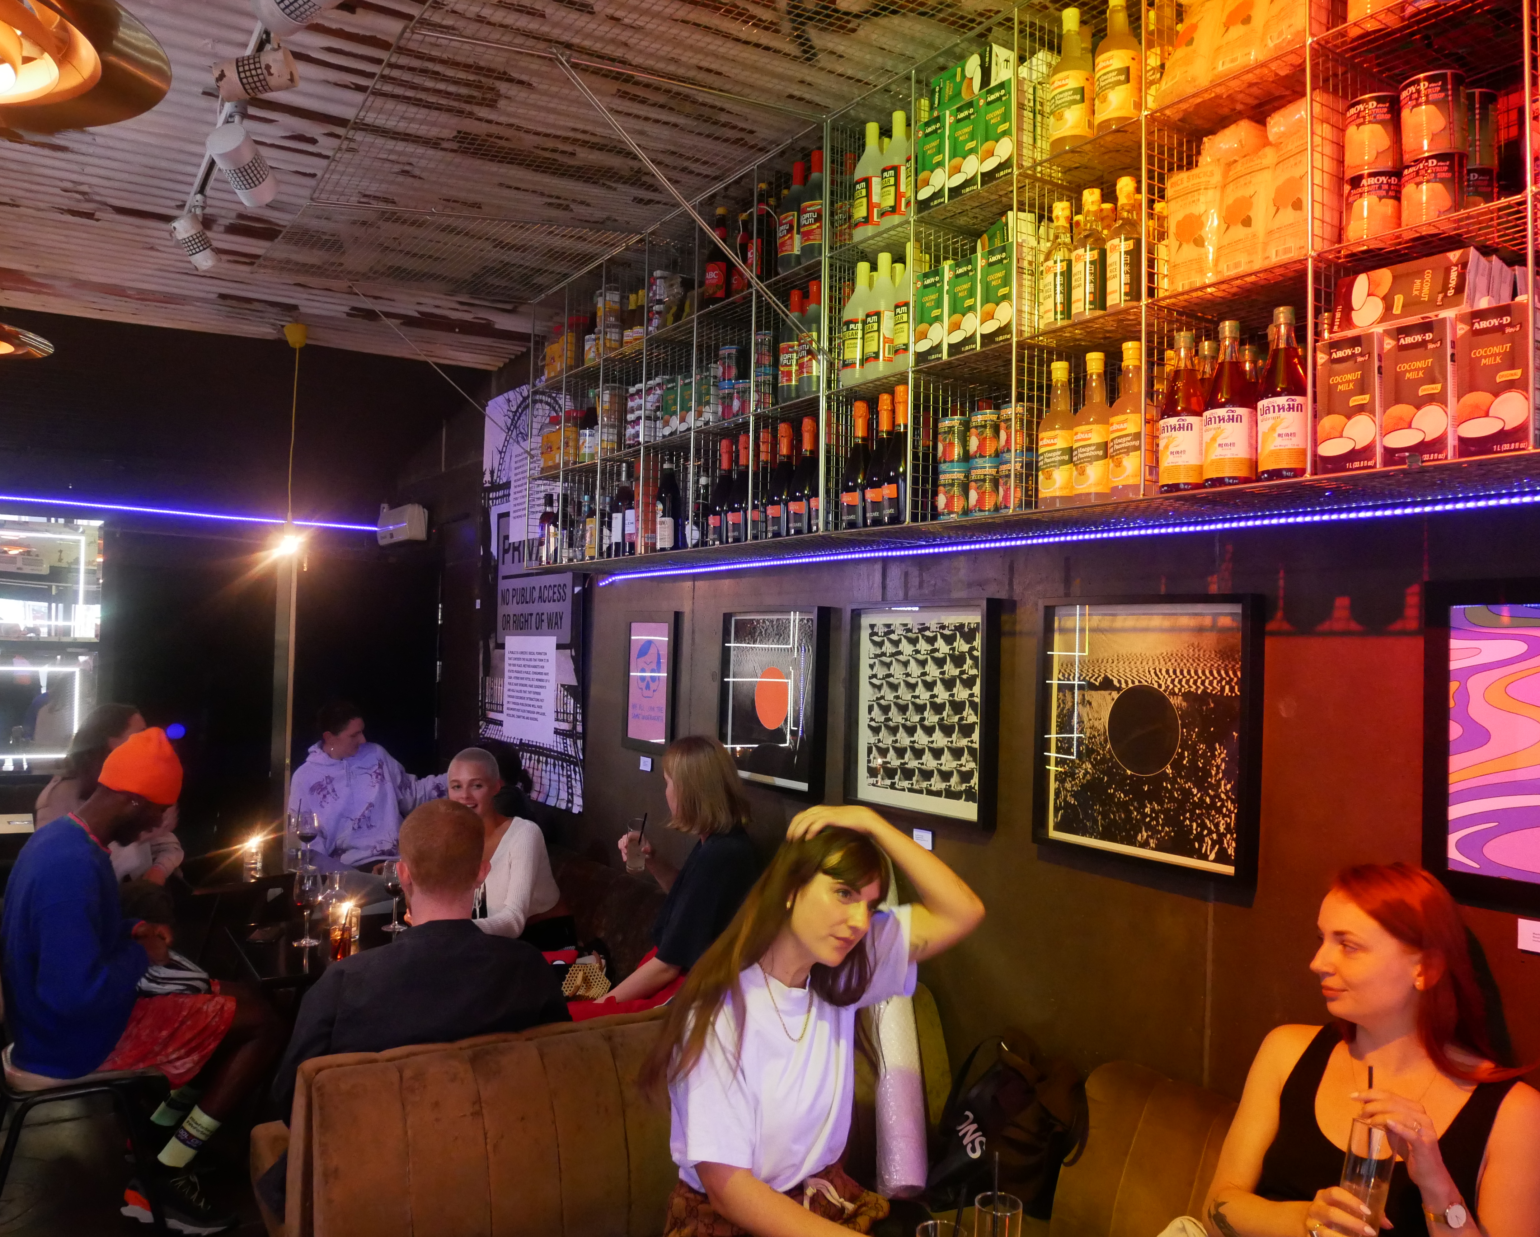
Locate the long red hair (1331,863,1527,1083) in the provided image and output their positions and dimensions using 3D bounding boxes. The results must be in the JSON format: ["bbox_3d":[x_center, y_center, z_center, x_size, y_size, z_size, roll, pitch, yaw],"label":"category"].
[{"bbox_3d":[0.970,0.516,1.680,0.250,0.320,0.200,1,-1,11],"label":"long red hair"}]

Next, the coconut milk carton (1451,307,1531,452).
[{"bbox_3d":[0.992,-0.317,1.547,0.060,0.199,0.089,2,-2,-35],"label":"coconut milk carton"}]

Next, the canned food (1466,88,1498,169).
[{"bbox_3d":[1.042,-0.716,1.717,0.087,0.116,0.087,2,-2,-34],"label":"canned food"}]

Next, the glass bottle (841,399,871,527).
[{"bbox_3d":[0.215,-0.358,2.697,0.088,0.312,0.088,1,-1,0],"label":"glass bottle"}]

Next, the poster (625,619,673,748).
[{"bbox_3d":[-0.423,0.225,4.095,0.035,0.490,0.352,2,-2,-35],"label":"poster"}]

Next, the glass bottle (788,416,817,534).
[{"bbox_3d":[0.098,-0.353,2.859,0.087,0.306,0.087,2,-2,-34],"label":"glass bottle"}]

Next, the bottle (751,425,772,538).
[{"bbox_3d":[-0.014,-0.346,3.007,0.088,0.302,0.088,1,-1,0],"label":"bottle"}]

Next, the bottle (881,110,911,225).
[{"bbox_3d":[0.293,-1.005,2.599,0.080,0.295,0.080,1,-1,0],"label":"bottle"}]

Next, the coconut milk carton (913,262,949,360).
[{"bbox_3d":[0.364,-0.634,2.427,0.060,0.196,0.089,2,-1,-34],"label":"coconut milk carton"}]

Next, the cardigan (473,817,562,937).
[{"bbox_3d":[-0.817,0.784,3.480,0.320,0.370,0.400,2,-2,-44],"label":"cardigan"}]

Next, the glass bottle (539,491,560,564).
[{"bbox_3d":[-0.806,-0.318,4.178,0.069,0.268,0.069,2,-2,-35],"label":"glass bottle"}]

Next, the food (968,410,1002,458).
[{"bbox_3d":[0.450,-0.370,2.380,0.071,0.110,0.071,1,-1,0],"label":"food"}]

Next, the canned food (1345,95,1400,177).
[{"bbox_3d":[0.909,-0.713,1.715,0.083,0.114,0.083,2,-1,-34],"label":"canned food"}]

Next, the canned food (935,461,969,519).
[{"bbox_3d":[0.403,-0.258,2.428,0.087,0.112,0.087,2,-2,-34],"label":"canned food"}]

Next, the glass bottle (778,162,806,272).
[{"bbox_3d":[0.066,-1.022,2.944,0.085,0.306,0.085,1,-1,0],"label":"glass bottle"}]

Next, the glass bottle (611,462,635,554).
[{"bbox_3d":[-0.469,-0.341,3.667,0.077,0.310,0.077,1,-1,0],"label":"glass bottle"}]

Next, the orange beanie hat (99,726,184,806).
[{"bbox_3d":[-1.685,0.391,3.100,0.205,0.180,0.180,23,-13,-32],"label":"orange beanie hat"}]

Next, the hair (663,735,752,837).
[{"bbox_3d":[-0.168,0.450,3.070,0.235,0.275,0.210,1,-1,21],"label":"hair"}]

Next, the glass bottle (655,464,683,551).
[{"bbox_3d":[-0.304,-0.327,3.426,0.076,0.275,0.076,1,-1,0],"label":"glass bottle"}]

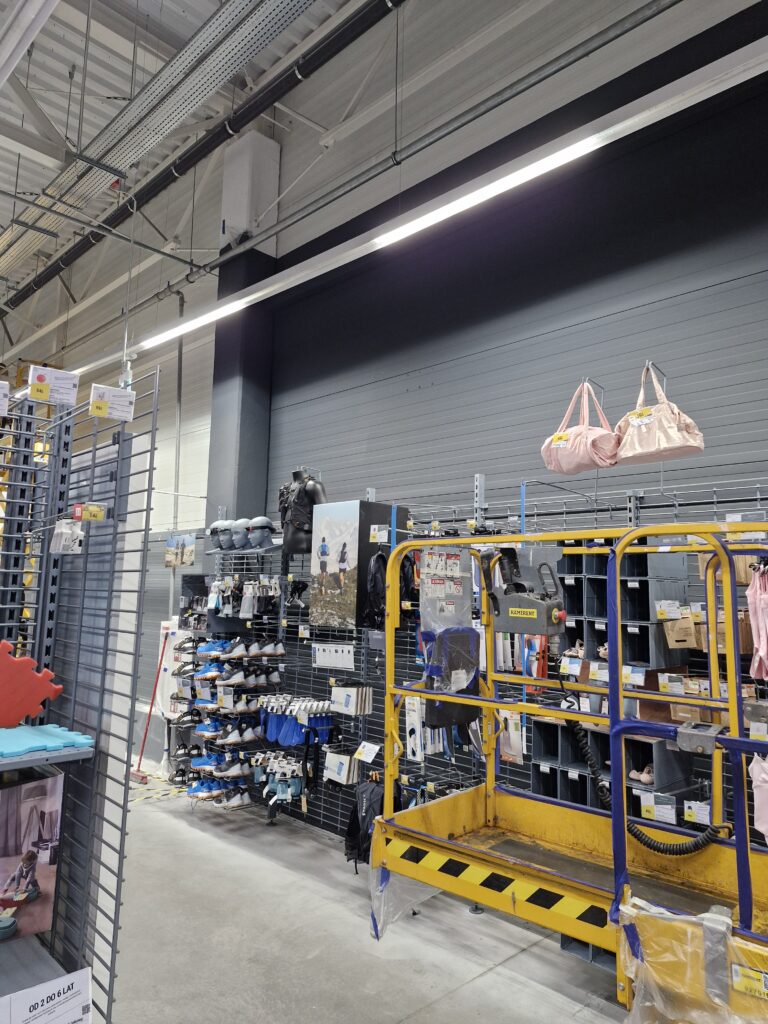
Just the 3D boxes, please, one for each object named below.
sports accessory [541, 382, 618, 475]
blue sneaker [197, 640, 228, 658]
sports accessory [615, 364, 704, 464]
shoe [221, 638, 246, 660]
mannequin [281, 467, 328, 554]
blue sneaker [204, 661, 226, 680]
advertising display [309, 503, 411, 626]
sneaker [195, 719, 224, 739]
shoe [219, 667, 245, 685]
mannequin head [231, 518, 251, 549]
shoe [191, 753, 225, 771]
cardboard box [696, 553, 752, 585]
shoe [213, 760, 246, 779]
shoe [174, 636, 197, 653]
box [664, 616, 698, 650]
[{"bbox_3d":[0.928,-0.400,3.222,0.210,0.415,0.330,7,-9,-40],"label":"sports accessory"},{"bbox_3d":[-1.353,1.077,5.319,0.285,0.125,0.105,-5,-9,41],"label":"blue sneaker"},{"bbox_3d":[1.200,-0.433,2.964,0.170,0.410,0.370,7,-9,-40],"label":"sports accessory"},{"bbox_3d":[-1.121,1.042,5.115,0.285,0.120,0.105,-16,-17,43],"label":"shoe"},{"bbox_3d":[-0.592,0.000,5.096,0.420,0.620,0.270,-5,-9,44],"label":"mannequin"},{"bbox_3d":[-1.350,1.237,5.295,0.285,0.125,0.105,-4,-9,38],"label":"blue sneaker"},{"bbox_3d":[-0.166,0.372,4.675,0.460,0.820,0.470,-6,-11,44],"label":"advertising display"},{"bbox_3d":[-1.340,1.672,5.225,0.285,0.125,0.105,-5,-9,40],"label":"sneaker"},{"bbox_3d":[-1.062,1.142,4.752,0.265,0.115,0.100,-5,-9,43],"label":"shoe"},{"bbox_3d":[-1.216,0.192,5.923,0.165,0.270,0.220,-6,-11,44],"label":"mannequin head"},{"bbox_3d":[-1.384,1.929,5.255,0.285,0.120,0.105,-15,-16,43],"label":"shoe"},{"bbox_3d":[1.392,0.218,2.774,0.135,0.155,0.240,-5,-9,43],"label":"cardboard box"},{"bbox_3d":[-1.144,1.883,5.006,0.290,0.130,0.105,-4,-9,38],"label":"shoe"},{"bbox_3d":[-1.646,1.098,5.615,0.280,0.120,0.105,-5,-9,41],"label":"shoe"},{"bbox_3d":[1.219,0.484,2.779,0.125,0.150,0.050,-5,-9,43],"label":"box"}]

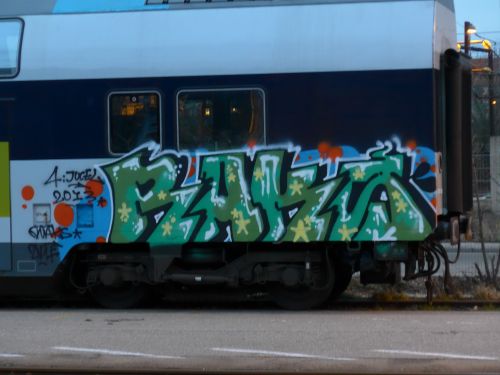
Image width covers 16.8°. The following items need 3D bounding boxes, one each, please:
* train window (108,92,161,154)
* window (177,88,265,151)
[{"bbox_3d":[-1.502,-0.848,22.294,0.728,0.832,0.080,-1,1,13],"label":"train window"},{"bbox_3d":[-0.364,-0.868,22.040,1.179,0.829,0.080,-1,1,13],"label":"window"}]

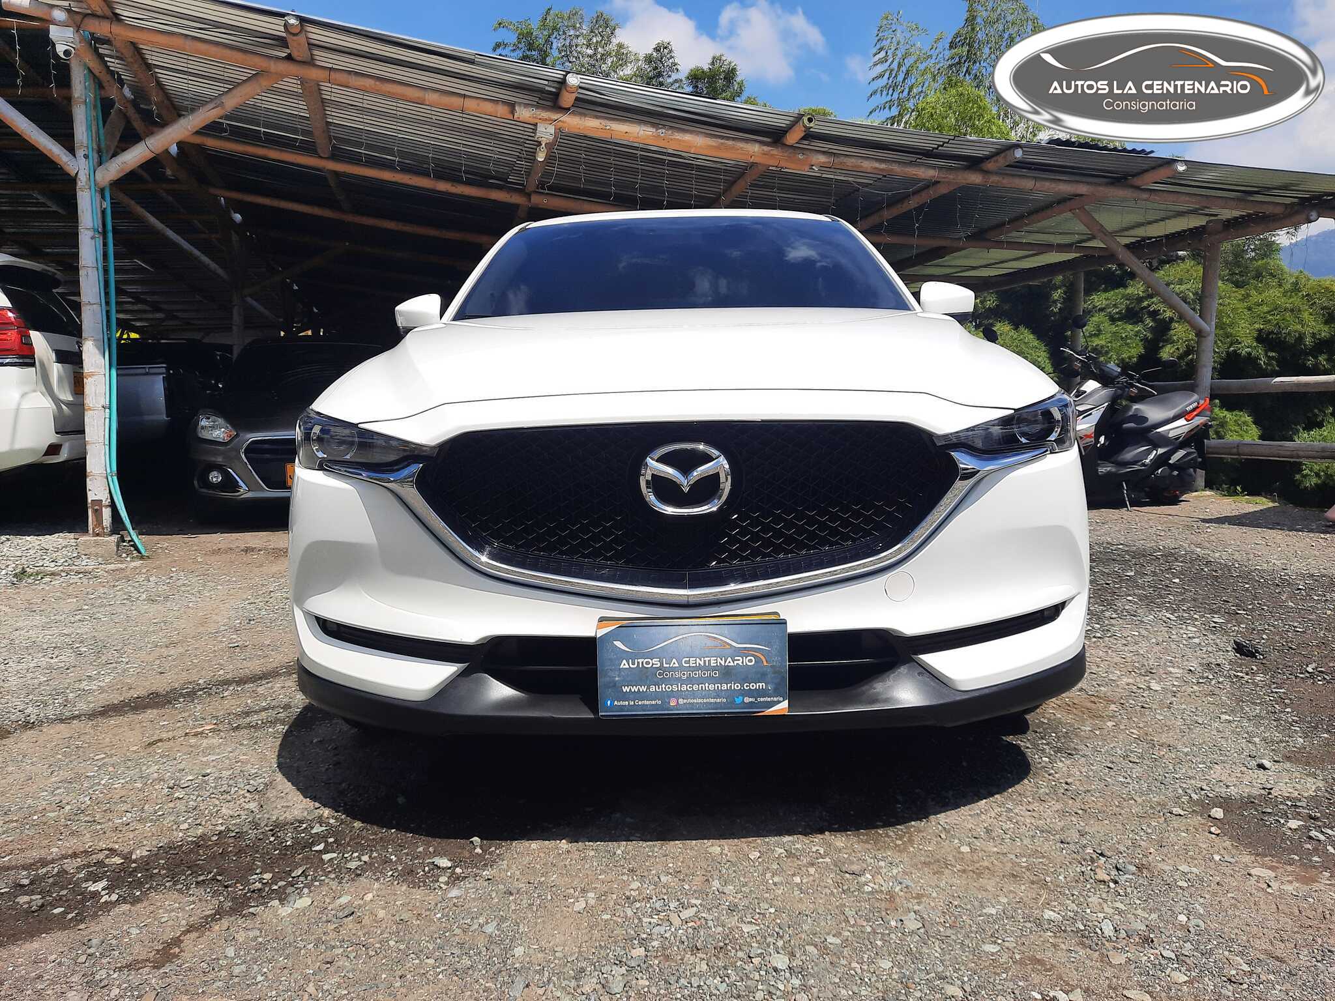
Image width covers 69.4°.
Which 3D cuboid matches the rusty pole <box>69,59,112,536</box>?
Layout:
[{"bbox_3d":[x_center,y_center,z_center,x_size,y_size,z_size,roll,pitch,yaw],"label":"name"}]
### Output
[{"bbox_3d":[-3.255,-1.113,5.454,0.130,2.680,0.130,2,6,0],"label":"rusty pole"}]

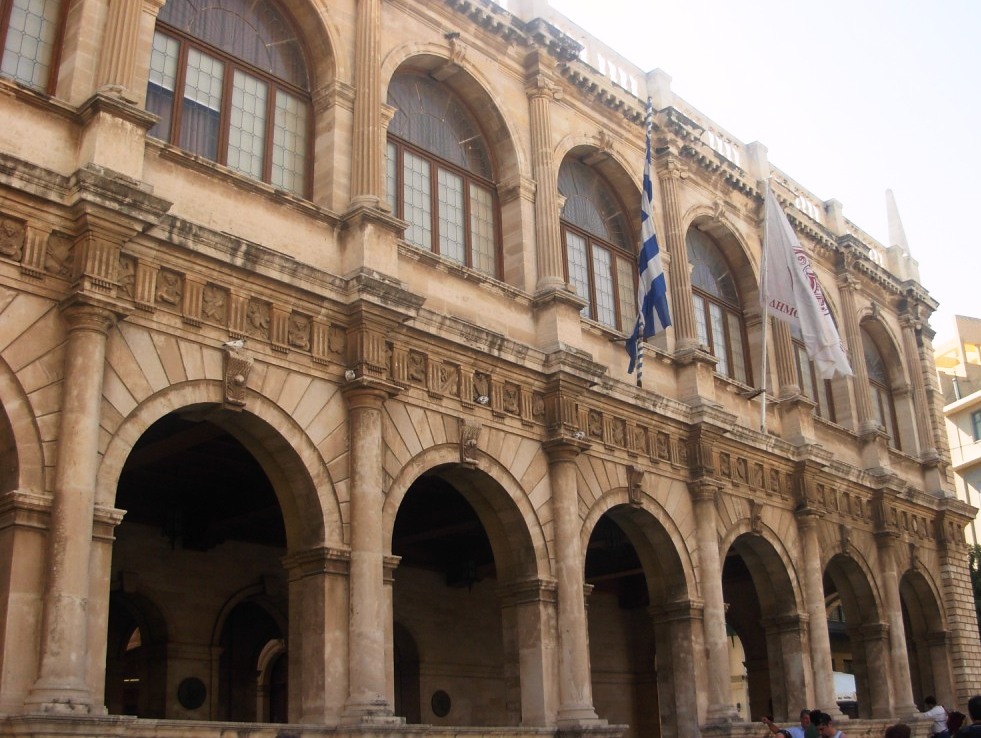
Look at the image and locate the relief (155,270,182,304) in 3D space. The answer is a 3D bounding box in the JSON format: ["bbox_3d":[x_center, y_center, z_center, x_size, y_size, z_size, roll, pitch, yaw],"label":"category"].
[{"bbox_3d":[-3.769,-0.969,12.658,0.090,0.452,0.360,-21,-28,40],"label":"relief"}]

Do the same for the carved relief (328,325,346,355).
[{"bbox_3d":[-1.889,-0.339,13.477,0.105,0.435,0.300,-21,-28,40],"label":"carved relief"}]

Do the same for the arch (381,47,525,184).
[{"bbox_3d":[-0.697,-4.211,16.936,0.600,1.688,3.300,-21,-28,40],"label":"arch"}]

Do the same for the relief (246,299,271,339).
[{"bbox_3d":[-2.660,-0.572,12.459,0.081,0.455,0.303,-21,-28,40],"label":"relief"}]

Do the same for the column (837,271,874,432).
[{"bbox_3d":[8.690,-0.443,25.280,0.525,3.975,0.563,-21,-28,40],"label":"column"}]

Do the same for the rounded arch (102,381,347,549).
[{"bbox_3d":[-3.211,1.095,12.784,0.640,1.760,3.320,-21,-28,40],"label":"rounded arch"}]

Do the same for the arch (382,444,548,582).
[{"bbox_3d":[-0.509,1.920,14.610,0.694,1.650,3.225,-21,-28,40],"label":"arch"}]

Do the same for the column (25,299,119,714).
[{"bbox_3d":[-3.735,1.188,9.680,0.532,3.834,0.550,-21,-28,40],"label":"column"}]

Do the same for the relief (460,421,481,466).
[{"bbox_3d":[-0.263,0.928,13.830,0.248,0.586,0.319,-21,-28,40],"label":"relief"}]

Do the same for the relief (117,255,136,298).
[{"bbox_3d":[-3.935,-1.031,11.461,0.105,0.435,0.300,-21,-28,40],"label":"relief"}]

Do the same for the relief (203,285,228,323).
[{"bbox_3d":[-3.345,-0.782,13.067,0.090,0.452,0.360,-21,-28,40],"label":"relief"}]

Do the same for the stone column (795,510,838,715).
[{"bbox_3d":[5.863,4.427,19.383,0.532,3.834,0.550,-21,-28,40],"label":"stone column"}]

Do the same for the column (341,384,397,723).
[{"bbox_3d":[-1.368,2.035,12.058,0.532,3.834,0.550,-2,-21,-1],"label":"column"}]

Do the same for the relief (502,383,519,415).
[{"bbox_3d":[0.309,0.456,16.682,0.090,0.452,0.360,-21,-28,40],"label":"relief"}]

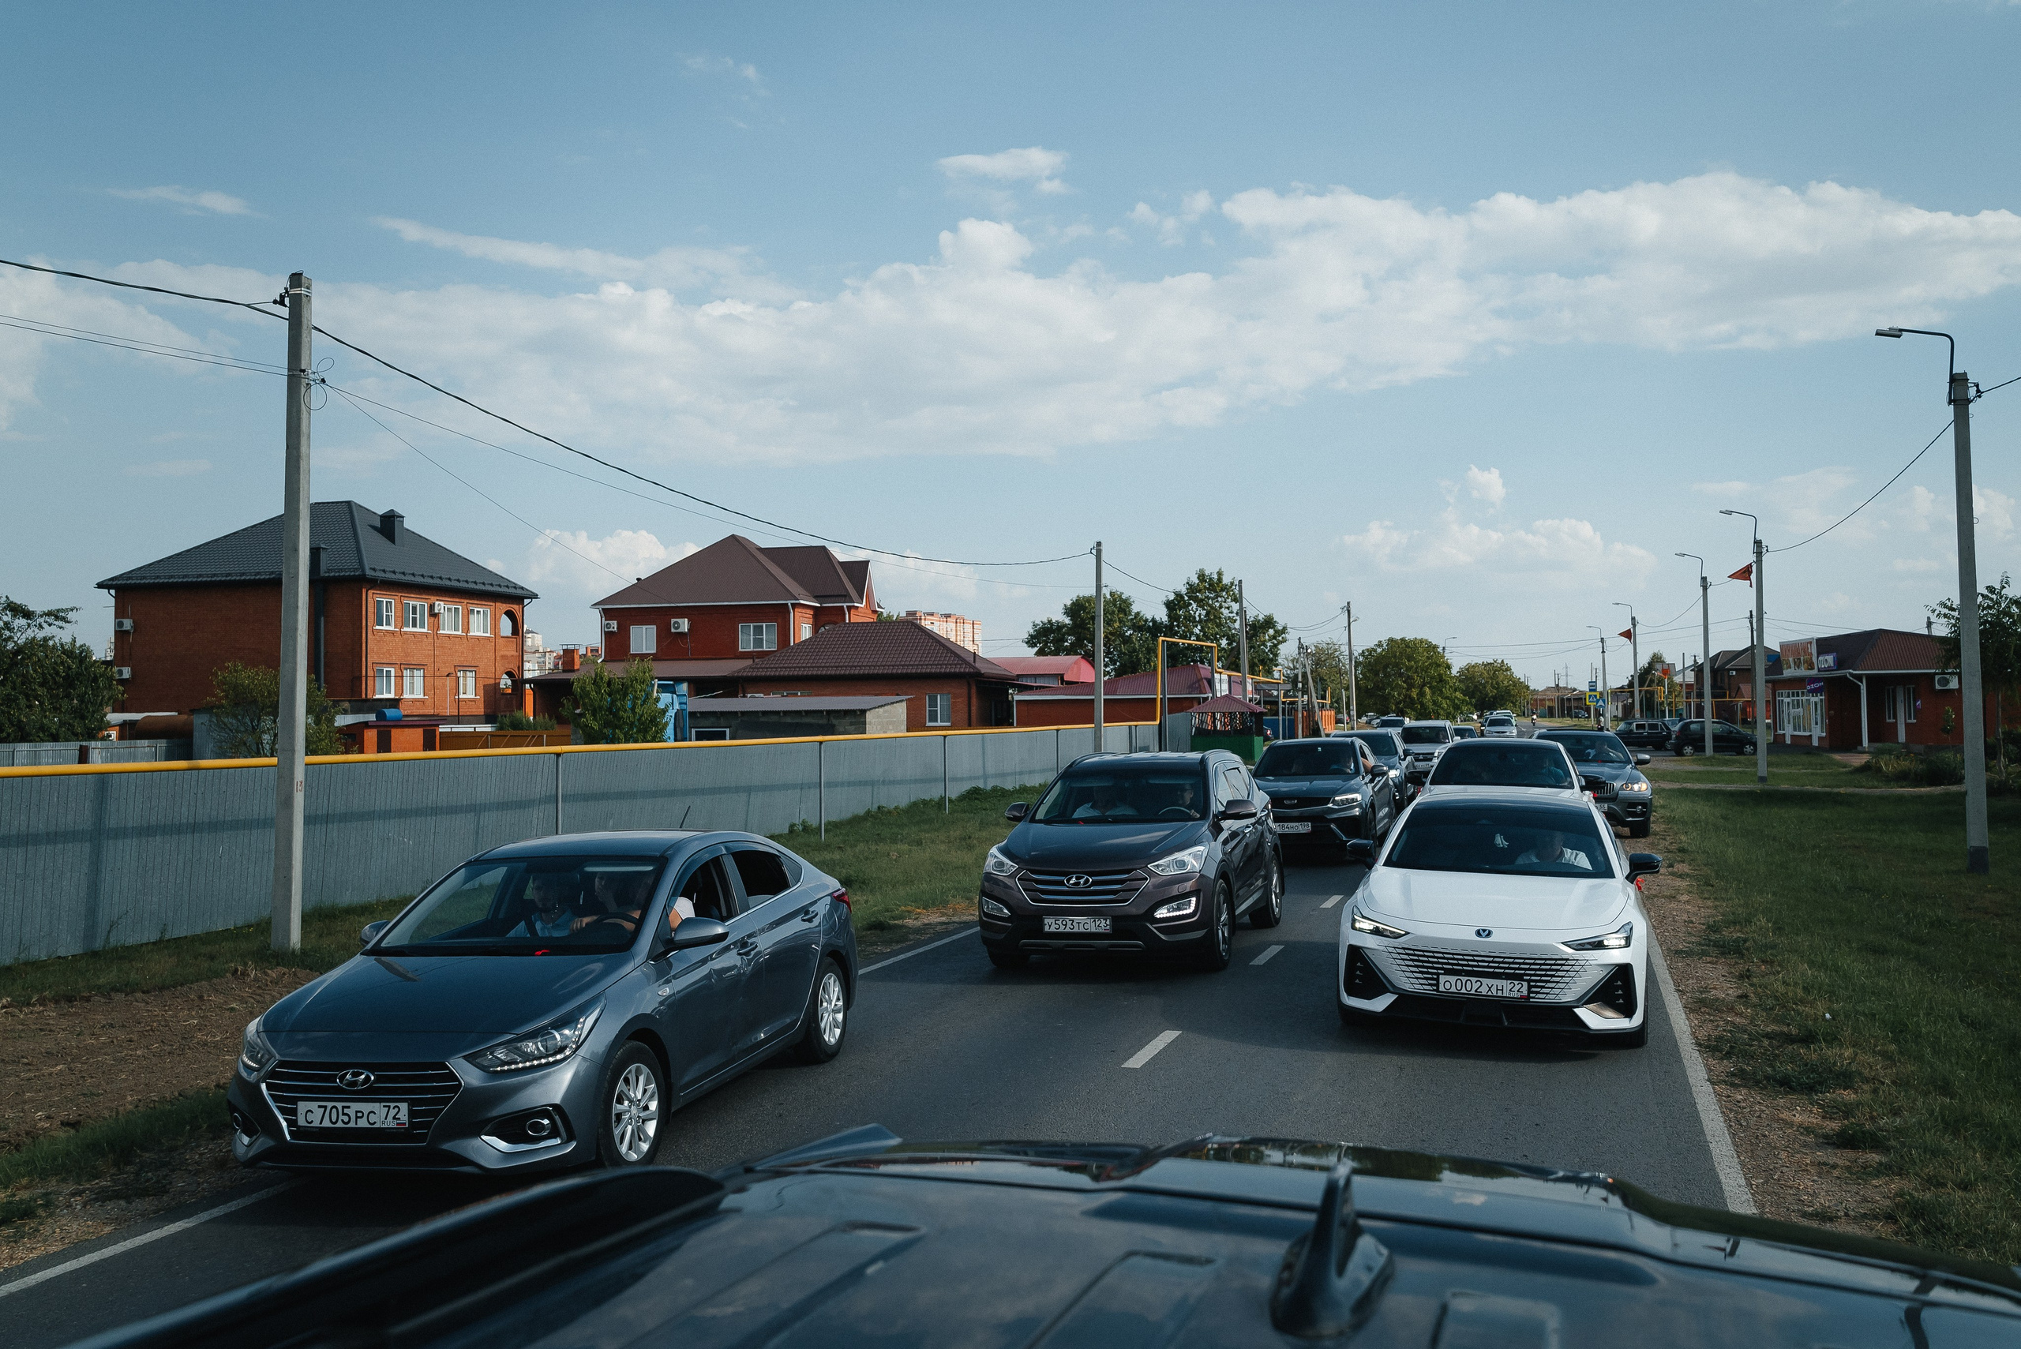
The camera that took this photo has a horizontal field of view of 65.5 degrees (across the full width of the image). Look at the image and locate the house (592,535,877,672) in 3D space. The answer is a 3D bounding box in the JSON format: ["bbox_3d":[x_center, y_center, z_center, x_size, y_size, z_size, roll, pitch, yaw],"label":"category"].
[{"bbox_3d":[-12.670,-1.537,77.266,12.850,10.871,8.500,-1,-1,18],"label":"house"}]

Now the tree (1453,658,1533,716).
[{"bbox_3d":[48.343,1.613,157.943,8.200,6.560,8.200,-1,-1,20],"label":"tree"}]

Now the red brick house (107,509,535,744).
[{"bbox_3d":[-33.732,-2.298,77.274,15.900,12.422,12.000,0,-1,19],"label":"red brick house"}]

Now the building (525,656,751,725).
[{"bbox_3d":[-17.494,1.587,78.361,12.000,4.793,6.000,0,-1,18],"label":"building"}]

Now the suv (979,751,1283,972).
[{"bbox_3d":[1.345,1.598,14.499,1.900,1.700,4.690,0,-1,19],"label":"suv"}]

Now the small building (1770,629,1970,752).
[{"bbox_3d":[40.154,0.670,71.077,7.600,5.287,14.400,0,-1,14],"label":"small building"}]

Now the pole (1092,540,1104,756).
[{"bbox_3d":[2.371,-0.220,42.758,0.260,6.701,0.260,-1,-1,19],"label":"pole"}]

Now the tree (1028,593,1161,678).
[{"bbox_3d":[4.538,-0.314,86.926,7.600,8.549,7.600,-1,-1,20],"label":"tree"}]

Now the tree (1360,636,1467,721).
[{"bbox_3d":[27.740,0.783,107.942,7.600,6.665,7.600,-1,-1,20],"label":"tree"}]

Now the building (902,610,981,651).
[{"bbox_3d":[-42.893,-7.317,934.525,16.000,57.000,70.000,0,-1,29],"label":"building"}]

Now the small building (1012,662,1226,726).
[{"bbox_3d":[6.633,1.832,83.947,10.600,4.466,9.000,0,-1,19],"label":"small building"}]

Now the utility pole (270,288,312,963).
[{"bbox_3d":[-7.361,-0.643,16.200,0.270,6.995,0.200,0,-1,19],"label":"utility pole"}]

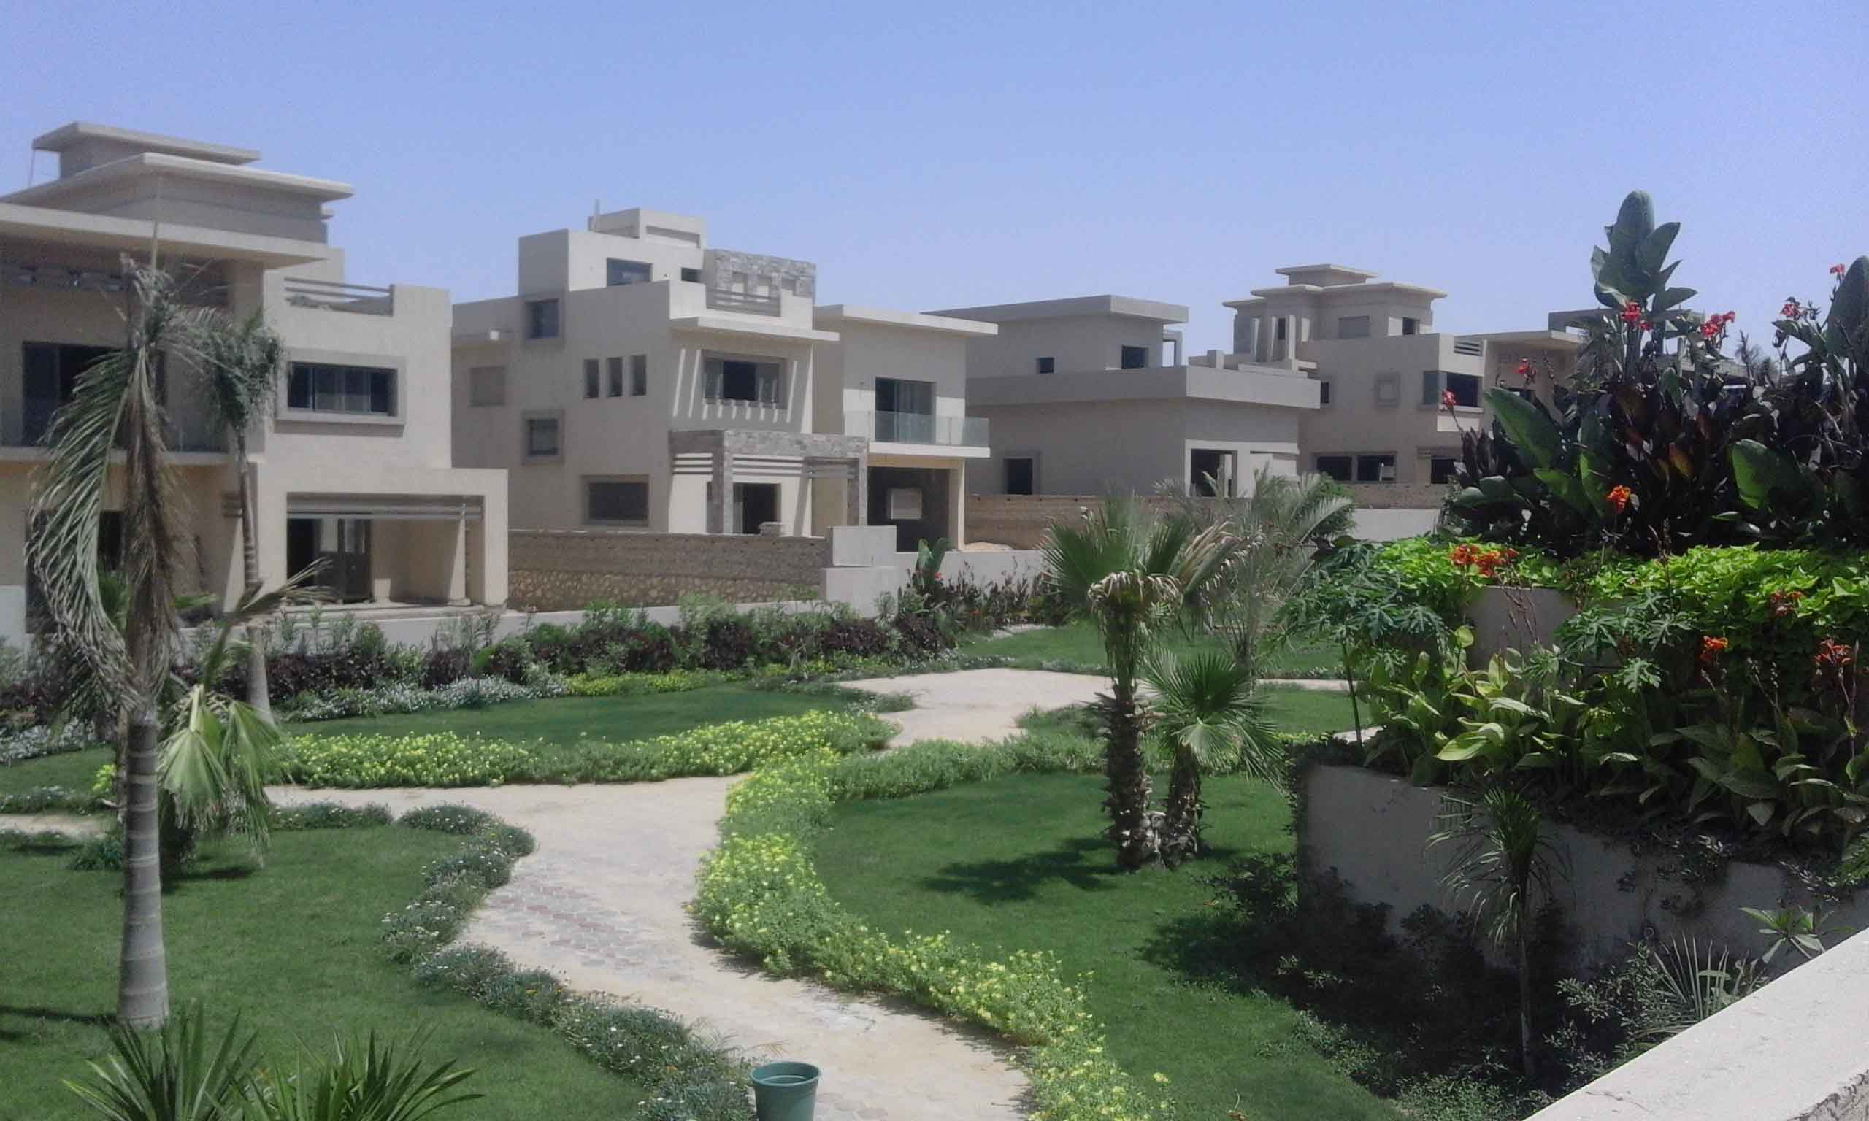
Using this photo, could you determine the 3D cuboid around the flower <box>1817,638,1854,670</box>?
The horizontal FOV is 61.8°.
[{"bbox_3d":[4.791,0.501,8.300,0.175,0.171,0.157,2,2,30],"label":"flower"}]

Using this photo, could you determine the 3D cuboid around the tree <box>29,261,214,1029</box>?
[{"bbox_3d":[-4.774,0.498,9.201,0.961,4.504,0.961,0,2,-27],"label":"tree"}]

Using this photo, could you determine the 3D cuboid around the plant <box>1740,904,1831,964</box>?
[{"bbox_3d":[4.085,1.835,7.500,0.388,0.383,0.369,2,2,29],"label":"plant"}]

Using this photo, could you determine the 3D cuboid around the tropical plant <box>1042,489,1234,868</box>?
[{"bbox_3d":[1.787,1.064,13.610,1.703,3.232,1.703,1,2,8],"label":"tropical plant"}]

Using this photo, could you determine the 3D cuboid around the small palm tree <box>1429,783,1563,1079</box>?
[{"bbox_3d":[3.083,2.032,8.591,0.696,1.622,0.696,2,2,20],"label":"small palm tree"}]

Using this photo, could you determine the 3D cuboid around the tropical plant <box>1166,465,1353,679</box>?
[{"bbox_3d":[5.702,0.249,27.505,3.223,3.863,3.062,1,2,12],"label":"tropical plant"}]

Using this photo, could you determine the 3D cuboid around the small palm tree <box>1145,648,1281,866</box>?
[{"bbox_3d":[2.412,1.718,13.638,1.155,1.898,1.155,1,2,10],"label":"small palm tree"}]

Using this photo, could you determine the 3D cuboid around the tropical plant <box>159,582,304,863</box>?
[{"bbox_3d":[-5.683,1.373,12.510,1.182,2.410,1.182,0,2,-24],"label":"tropical plant"}]

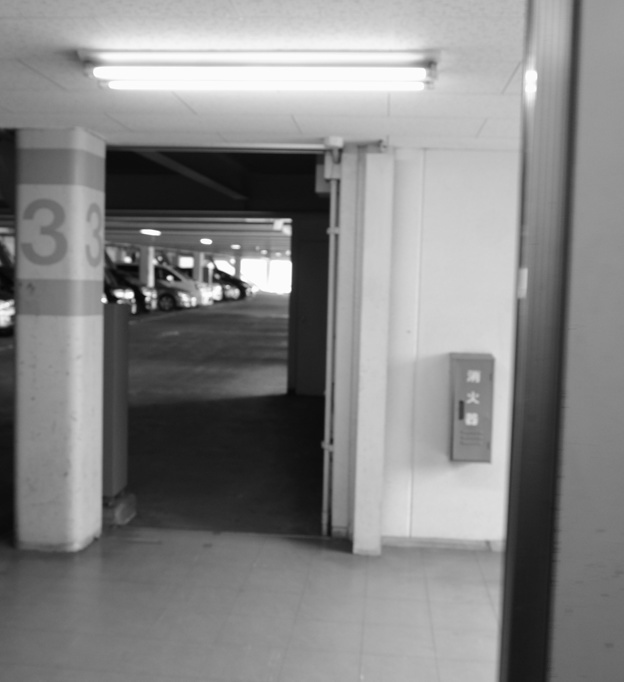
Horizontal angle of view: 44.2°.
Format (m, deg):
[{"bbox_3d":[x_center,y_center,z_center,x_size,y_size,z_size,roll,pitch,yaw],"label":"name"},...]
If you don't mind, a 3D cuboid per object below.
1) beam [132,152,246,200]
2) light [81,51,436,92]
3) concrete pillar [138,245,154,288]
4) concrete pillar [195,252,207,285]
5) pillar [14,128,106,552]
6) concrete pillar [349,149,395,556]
[{"bbox_3d":[-0.979,-1.554,6.530,0.180,0.300,4.100,2,4,5],"label":"beam"},{"bbox_3d":[-0.184,-0.963,2.770,1.260,0.088,0.240,2,4,5],"label":"light"},{"bbox_3d":[-6.073,-2.263,28.161,0.360,2.414,0.460,2,4,5],"label":"concrete pillar"},{"bbox_3d":[-5.266,-2.902,35.642,0.360,2.416,0.460,2,4,5],"label":"concrete pillar"},{"bbox_3d":[-1.419,-0.001,4.364,0.365,2.303,0.370,2,4,5],"label":"pillar"},{"bbox_3d":[0.352,0.069,4.331,0.158,2.270,0.190,2,4,5],"label":"concrete pillar"}]

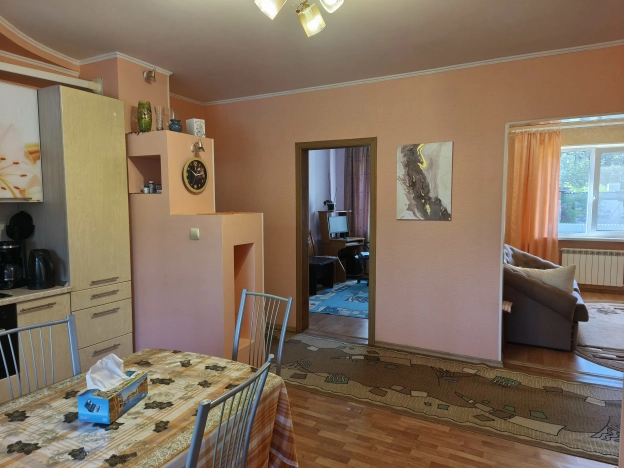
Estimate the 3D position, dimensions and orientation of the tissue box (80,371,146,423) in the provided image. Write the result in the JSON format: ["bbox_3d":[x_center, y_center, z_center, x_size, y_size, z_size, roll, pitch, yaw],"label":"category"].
[{"bbox_3d":[-0.684,0.563,1.444,0.115,0.084,0.210,1,5,11],"label":"tissue box"}]

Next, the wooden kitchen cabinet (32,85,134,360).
[{"bbox_3d":[-1.820,0.096,3.218,0.590,2.227,0.486,3,6,29],"label":"wooden kitchen cabinet"}]

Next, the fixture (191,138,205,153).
[{"bbox_3d":[-0.872,-0.675,3.183,0.105,0.105,0.065,3,6,29],"label":"fixture"}]

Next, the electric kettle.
[{"bbox_3d":[-1.892,0.249,2.876,0.155,0.250,0.190,3,6,29],"label":"electric kettle"}]

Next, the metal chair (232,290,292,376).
[{"bbox_3d":[-0.397,0.833,2.369,0.400,0.900,0.480,3,6,34],"label":"metal chair"}]

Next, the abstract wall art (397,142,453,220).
[{"bbox_3d":[1.038,-0.472,3.826,0.508,0.694,0.025,3,6,29],"label":"abstract wall art"}]

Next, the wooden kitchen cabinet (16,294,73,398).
[{"bbox_3d":[-2.011,0.810,2.916,0.570,0.795,0.332,3,6,29],"label":"wooden kitchen cabinet"}]

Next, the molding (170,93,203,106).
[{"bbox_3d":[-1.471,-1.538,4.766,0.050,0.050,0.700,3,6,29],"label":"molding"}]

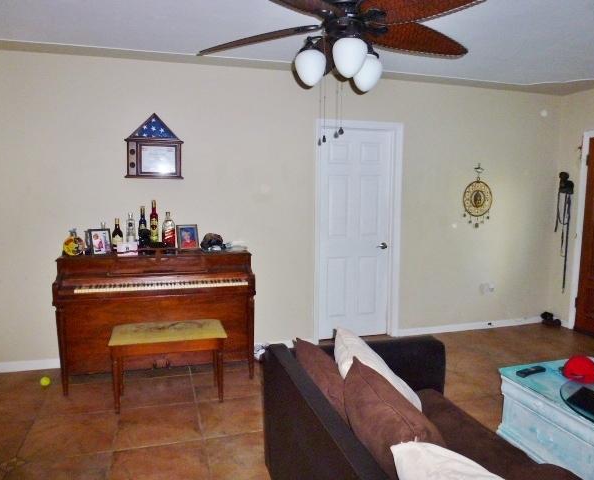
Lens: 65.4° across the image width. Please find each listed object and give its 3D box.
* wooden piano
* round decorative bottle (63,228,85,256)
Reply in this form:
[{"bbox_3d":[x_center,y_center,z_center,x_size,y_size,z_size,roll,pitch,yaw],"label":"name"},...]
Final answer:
[{"bbox_3d":[-1.073,0.595,3.657,1.420,0.940,0.600,-2,7,-15],"label":"wooden piano"},{"bbox_3d":[-1.733,0.019,3.603,0.157,0.215,0.090,-1,6,-16],"label":"round decorative bottle"}]

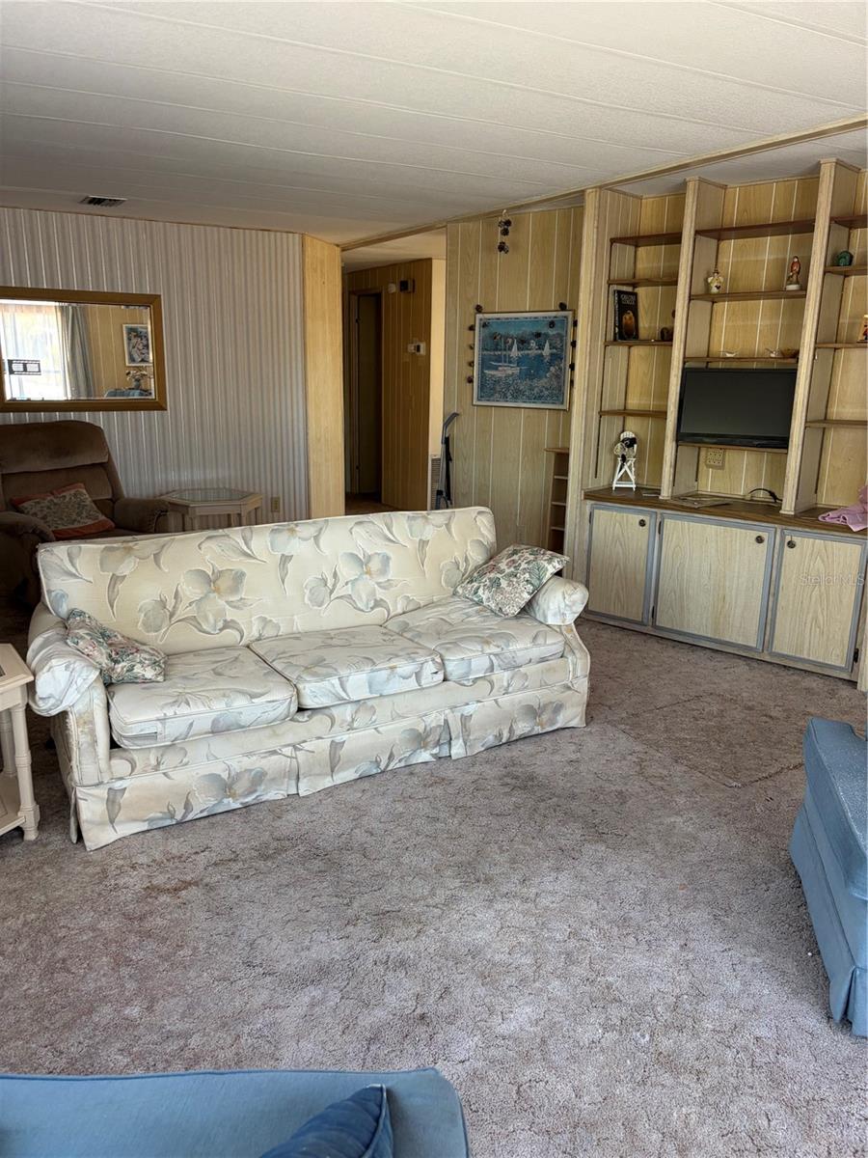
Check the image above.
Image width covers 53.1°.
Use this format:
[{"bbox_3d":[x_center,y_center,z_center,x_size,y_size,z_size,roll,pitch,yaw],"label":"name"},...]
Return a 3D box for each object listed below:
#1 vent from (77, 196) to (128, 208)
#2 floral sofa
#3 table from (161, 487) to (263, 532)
[{"bbox_3d":[-1.966,-2.235,5.144,0.205,0.020,0.300,-7,16,-28],"label":"vent"},{"bbox_3d":[-0.436,0.225,3.303,2.080,0.810,0.870,-7,16,-30],"label":"floral sofa"},{"bbox_3d":[-1.526,-0.309,5.970,0.690,0.520,0.650,-3,15,-16],"label":"table"}]

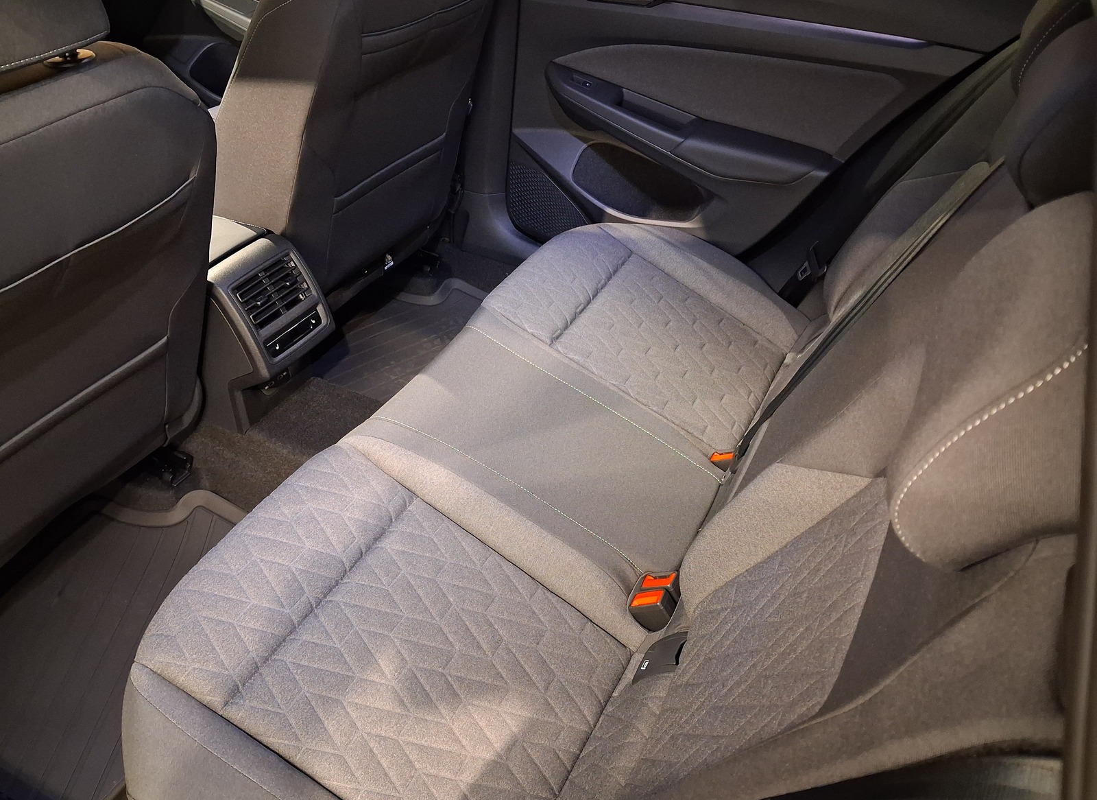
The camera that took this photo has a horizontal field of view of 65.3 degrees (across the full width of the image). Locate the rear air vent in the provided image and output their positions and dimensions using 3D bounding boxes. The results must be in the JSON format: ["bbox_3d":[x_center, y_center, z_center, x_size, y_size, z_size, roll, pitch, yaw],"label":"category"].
[{"bbox_3d":[-0.426,-0.165,1.313,0.030,0.071,0.120,-4,32,37],"label":"rear air vent"}]

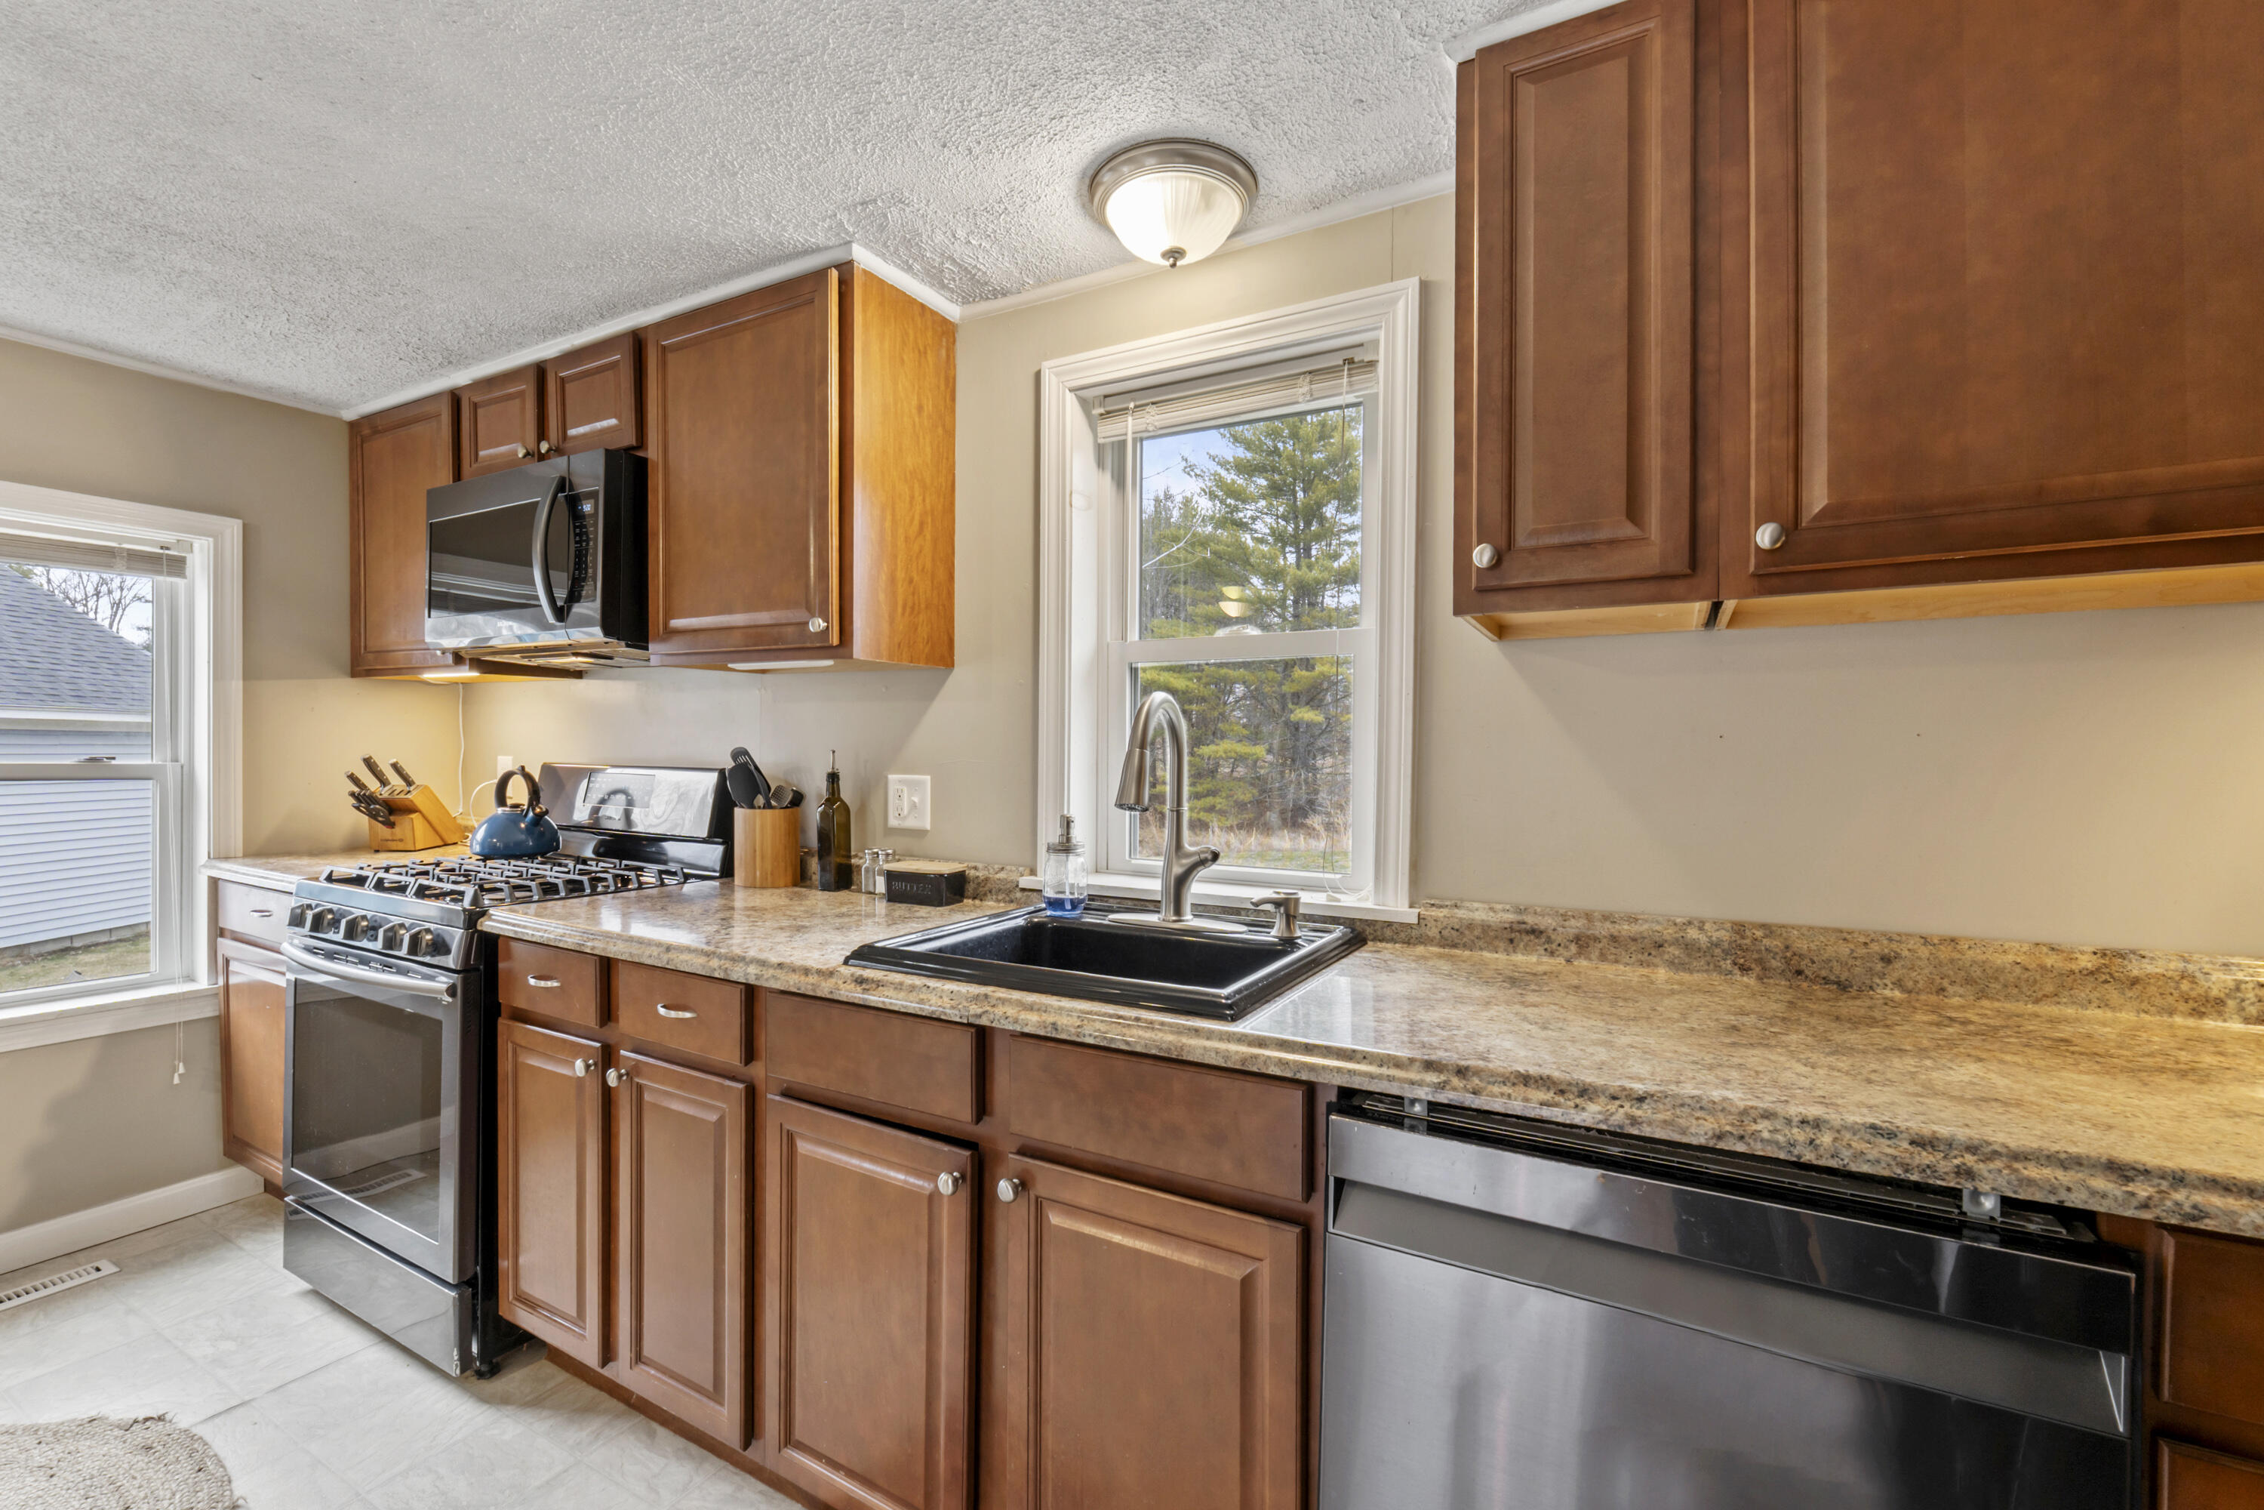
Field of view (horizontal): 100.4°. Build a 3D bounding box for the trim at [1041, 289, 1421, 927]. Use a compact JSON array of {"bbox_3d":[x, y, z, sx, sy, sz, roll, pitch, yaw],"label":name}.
[{"bbox_3d":[0.174,-0.268,1.838,0.782,1.082,0.160,1,0,28],"label":"trim"}]

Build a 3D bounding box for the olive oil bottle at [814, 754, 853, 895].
[{"bbox_3d":[-0.686,0.153,2.182,0.060,0.313,0.060,1,0,28],"label":"olive oil bottle"}]

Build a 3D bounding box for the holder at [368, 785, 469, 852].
[{"bbox_3d":[-2.147,0.180,2.838,0.125,0.200,0.230,0,0,-6],"label":"holder"}]

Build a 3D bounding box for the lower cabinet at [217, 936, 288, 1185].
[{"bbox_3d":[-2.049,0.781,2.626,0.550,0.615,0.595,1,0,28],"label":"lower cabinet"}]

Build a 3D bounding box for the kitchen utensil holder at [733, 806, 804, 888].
[{"bbox_3d":[-0.866,0.216,2.245,0.150,0.181,0.150,1,0,28],"label":"kitchen utensil holder"}]

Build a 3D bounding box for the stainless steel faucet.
[{"bbox_3d":[0.036,0.098,1.655,0.266,0.425,0.265,1,0,28],"label":"stainless steel faucet"}]

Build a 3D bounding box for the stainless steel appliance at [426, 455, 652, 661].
[{"bbox_3d":[-1.392,-0.460,2.394,0.755,0.425,0.420,1,0,28],"label":"stainless steel appliance"}]

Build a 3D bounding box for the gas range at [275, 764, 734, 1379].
[{"bbox_3d":[-1.479,0.628,2.264,0.765,1.187,0.660,1,0,28],"label":"gas range"}]

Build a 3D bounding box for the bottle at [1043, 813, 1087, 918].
[{"bbox_3d":[-0.129,0.214,1.840,0.082,0.190,0.082,0,0,0],"label":"bottle"}]

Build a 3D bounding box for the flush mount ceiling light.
[{"bbox_3d":[0.070,-0.894,1.595,0.286,0.125,0.286,0,0,0],"label":"flush mount ceiling light"}]

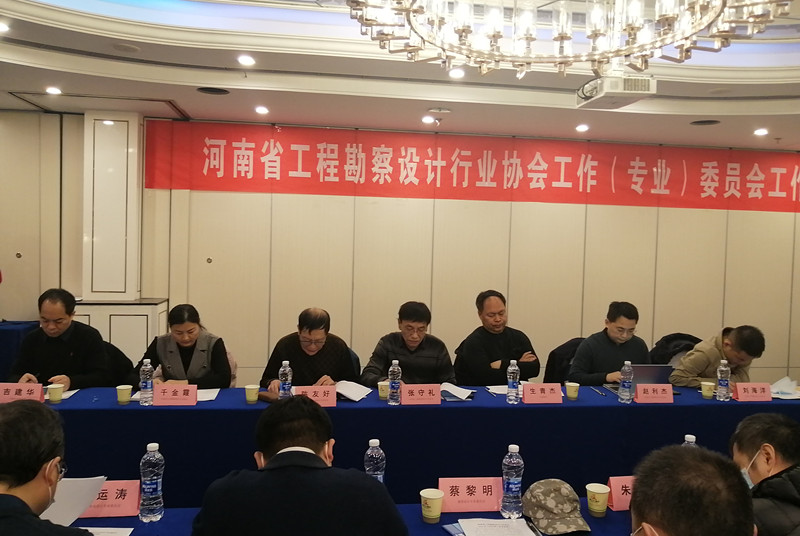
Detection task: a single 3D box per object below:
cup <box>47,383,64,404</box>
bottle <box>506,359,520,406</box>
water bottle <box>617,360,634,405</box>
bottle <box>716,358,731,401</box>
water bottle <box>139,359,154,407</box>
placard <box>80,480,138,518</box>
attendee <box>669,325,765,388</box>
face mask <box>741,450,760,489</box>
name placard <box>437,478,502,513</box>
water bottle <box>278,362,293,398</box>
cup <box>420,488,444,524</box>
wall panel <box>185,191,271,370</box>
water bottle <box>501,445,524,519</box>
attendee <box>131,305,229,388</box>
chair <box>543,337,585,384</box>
[{"bbox_3d":[-1.765,0.650,3.203,0.076,0.086,0.076,1,2,-8],"label":"cup"},{"bbox_3d":[0.639,0.636,3.483,0.068,0.226,0.068,1,2,-8],"label":"bottle"},{"bbox_3d":[1.276,0.645,3.515,0.067,0.222,0.067,1,2,-8],"label":"water bottle"},{"bbox_3d":[1.895,0.660,3.640,0.067,0.222,0.067,1,2,-8],"label":"bottle"},{"bbox_3d":[-1.303,0.592,3.223,0.068,0.226,0.068,1,2,-8],"label":"water bottle"},{"bbox_3d":[-0.886,0.684,1.863,0.210,0.097,0.060,1,2,-9],"label":"placard"},{"bbox_3d":[2.039,0.944,4.169,0.620,1.143,0.760,0,2,-30],"label":"attendee"},{"bbox_3d":[0.940,0.567,1.715,0.085,0.105,0.135,-33,-20,35],"label":"face mask"},{"bbox_3d":[0.226,0.719,1.999,0.207,0.098,0.066,1,2,-8],"label":"name placard"},{"bbox_3d":[-0.584,0.587,3.187,0.066,0.222,0.066,1,2,-8],"label":"water bottle"},{"bbox_3d":[0.095,0.718,1.867,0.074,0.083,0.074,2,2,0],"label":"cup"},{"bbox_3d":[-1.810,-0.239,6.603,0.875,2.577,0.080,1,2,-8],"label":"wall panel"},{"bbox_3d":[0.349,0.653,1.912,0.066,0.222,0.066,1,2,-8],"label":"water bottle"},{"bbox_3d":[-1.249,0.820,3.600,0.530,1.217,0.720,1,2,-8],"label":"attendee"},{"bbox_3d":[1.288,0.979,4.278,0.500,0.970,0.580,1,2,-8],"label":"chair"}]

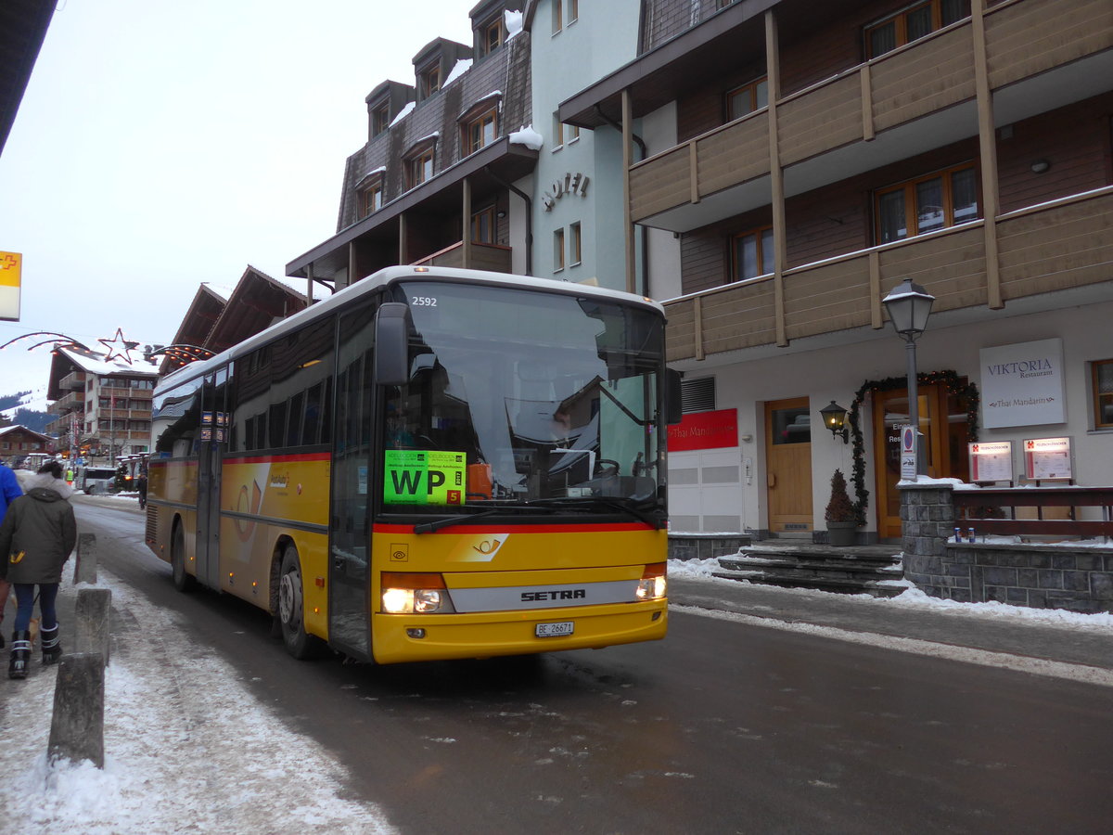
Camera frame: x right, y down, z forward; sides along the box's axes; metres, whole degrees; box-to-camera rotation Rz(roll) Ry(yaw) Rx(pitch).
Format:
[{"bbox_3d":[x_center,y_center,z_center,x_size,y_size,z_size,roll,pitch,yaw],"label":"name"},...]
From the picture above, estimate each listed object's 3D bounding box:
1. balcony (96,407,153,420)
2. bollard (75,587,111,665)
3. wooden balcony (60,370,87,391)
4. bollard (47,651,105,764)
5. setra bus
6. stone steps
[{"bbox_3d":[-54.954,-0.396,119.786,7.600,1.350,1.300,3,-6,-37],"label":"balcony"},{"bbox_3d":[-3.489,1.569,7.016,0.250,0.575,0.150,2,-6,-28],"label":"bollard"},{"bbox_3d":[-67.204,-4.969,129.583,1.350,1.200,10.500,3,-6,-37],"label":"wooden balcony"},{"bbox_3d":[-2.393,1.450,4.646,0.250,0.570,0.150,2,-6,-28],"label":"bollard"},{"bbox_3d":[-2.856,0.708,11.557,2.600,3.152,10.737,4,-5,-31],"label":"setra bus"},{"bbox_3d":[3.522,2.038,12.469,0.850,0.440,3.050,3,-6,-37],"label":"stone steps"}]

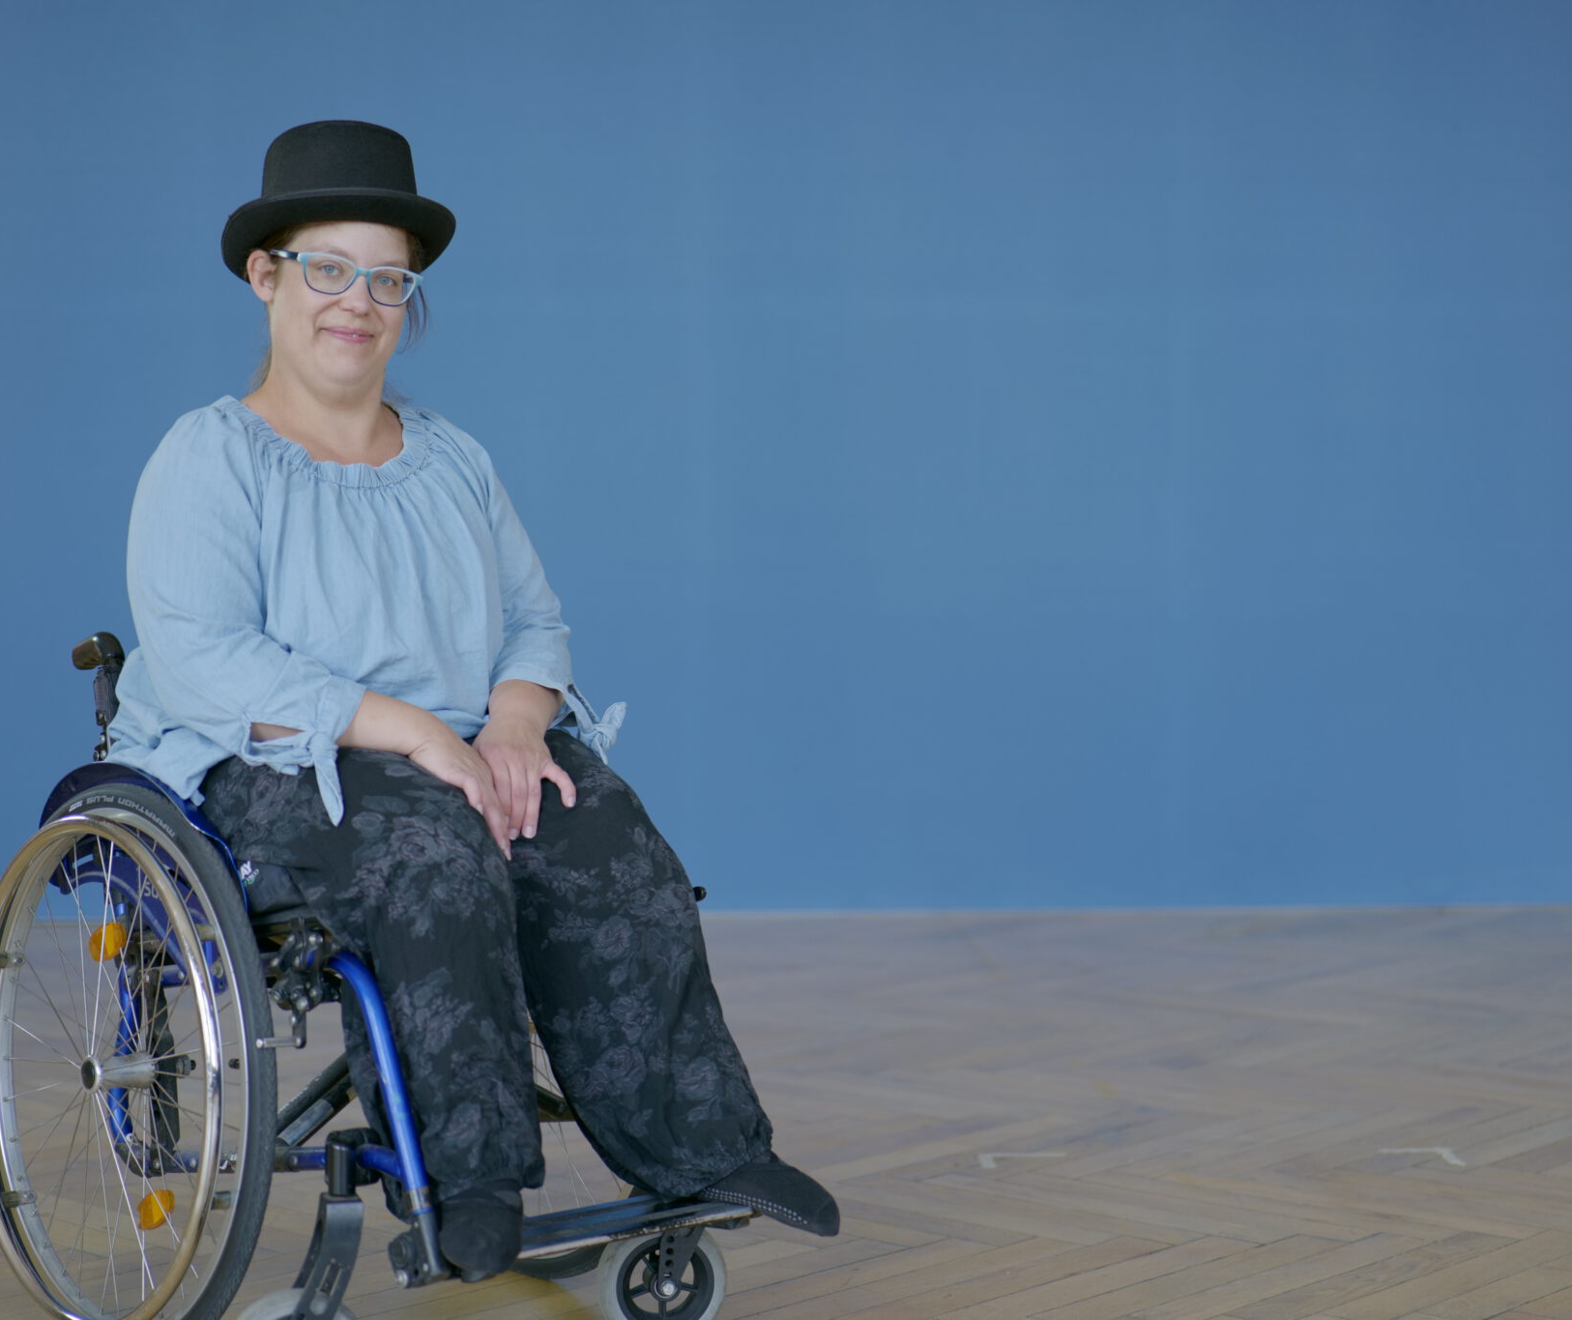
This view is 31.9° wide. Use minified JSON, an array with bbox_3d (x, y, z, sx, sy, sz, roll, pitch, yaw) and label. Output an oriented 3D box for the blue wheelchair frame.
[{"bbox_3d":[-0.418,0.380,3.010,0.600,0.710,0.790,1,-1,-43],"label":"blue wheelchair frame"}]

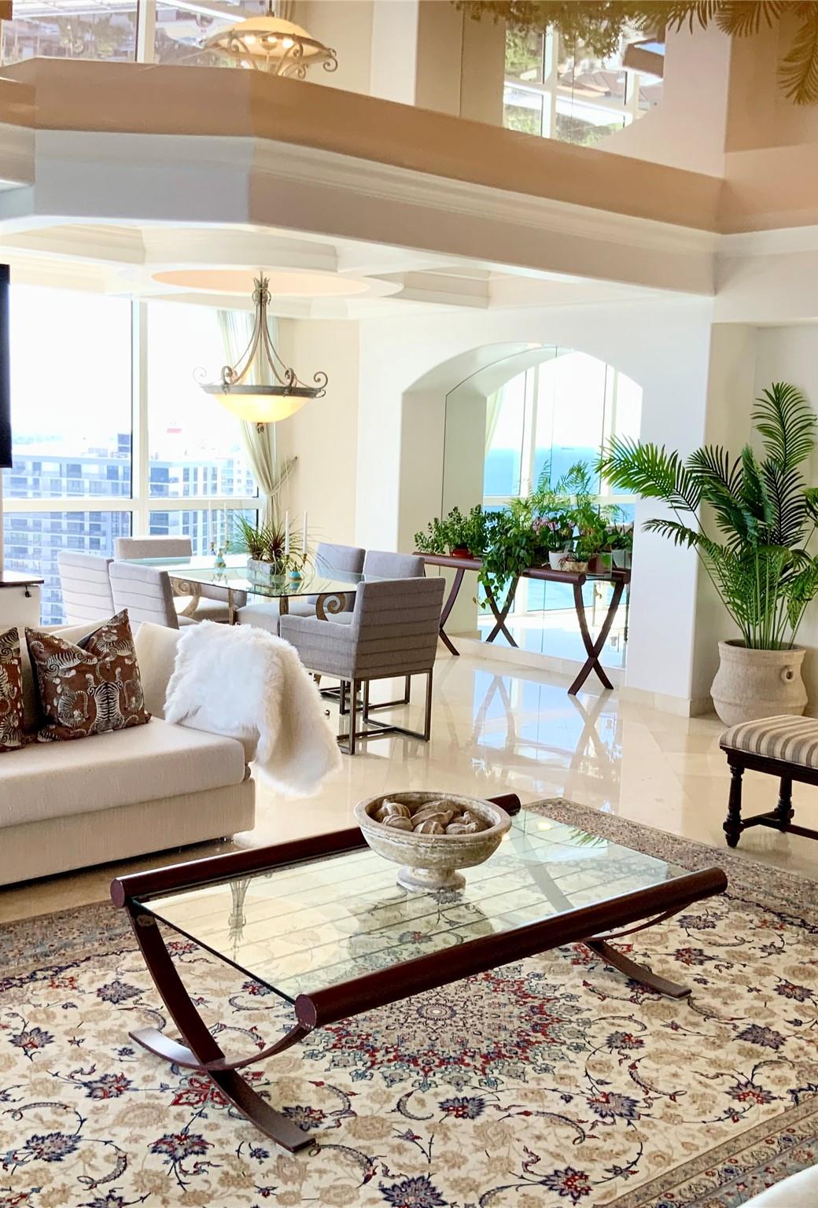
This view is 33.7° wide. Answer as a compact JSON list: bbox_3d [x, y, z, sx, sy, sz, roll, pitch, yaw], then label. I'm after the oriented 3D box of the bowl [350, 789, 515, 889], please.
[{"bbox_3d":[0.067,0.669,3.721,0.432,0.196,0.432,2,7,0],"label":"bowl"}]

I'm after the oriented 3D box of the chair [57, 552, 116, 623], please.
[{"bbox_3d":[-1.568,0.144,7.526,0.663,0.836,0.520,-5,10,-43],"label":"chair"}]

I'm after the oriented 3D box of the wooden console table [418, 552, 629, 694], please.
[{"bbox_3d":[0.689,0.089,9.089,0.416,0.777,1.649,-4,9,-40],"label":"wooden console table"}]

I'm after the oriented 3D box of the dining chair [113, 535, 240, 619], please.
[{"bbox_3d":[-1.405,0.067,8.176,0.530,0.841,0.663,-5,10,-43],"label":"dining chair"}]

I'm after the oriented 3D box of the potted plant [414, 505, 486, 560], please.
[{"bbox_3d":[0.317,-0.489,9.203,0.367,0.357,0.408,-5,10,-43],"label":"potted plant"}]

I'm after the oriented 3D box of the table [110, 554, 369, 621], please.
[{"bbox_3d":[-0.902,0.194,7.929,0.989,0.750,1.962,-4,9,-40],"label":"table"}]

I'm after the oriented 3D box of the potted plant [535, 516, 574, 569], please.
[{"bbox_3d":[0.945,-0.380,8.696,0.228,0.320,0.251,-4,9,-40],"label":"potted plant"}]

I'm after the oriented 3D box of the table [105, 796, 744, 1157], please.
[{"bbox_3d":[0.050,0.923,3.661,1.468,0.394,0.942,-4,9,-40],"label":"table"}]

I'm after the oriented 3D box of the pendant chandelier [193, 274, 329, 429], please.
[{"bbox_3d":[-0.791,-1.362,7.273,0.694,0.816,0.694,2,7,0],"label":"pendant chandelier"}]

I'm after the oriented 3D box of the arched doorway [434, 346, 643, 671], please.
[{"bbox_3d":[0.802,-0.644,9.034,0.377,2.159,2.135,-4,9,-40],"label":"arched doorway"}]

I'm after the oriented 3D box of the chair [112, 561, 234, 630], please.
[{"bbox_3d":[-1.162,0.215,7.052,0.663,0.836,0.530,-5,10,-43],"label":"chair"}]

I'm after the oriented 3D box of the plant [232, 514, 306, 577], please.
[{"bbox_3d":[-0.826,-0.351,7.891,0.345,0.353,0.393,-4,9,-40],"label":"plant"}]

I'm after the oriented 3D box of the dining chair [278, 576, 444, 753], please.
[{"bbox_3d":[-0.255,0.263,6.885,0.551,0.841,0.653,-5,10,-43],"label":"dining chair"}]

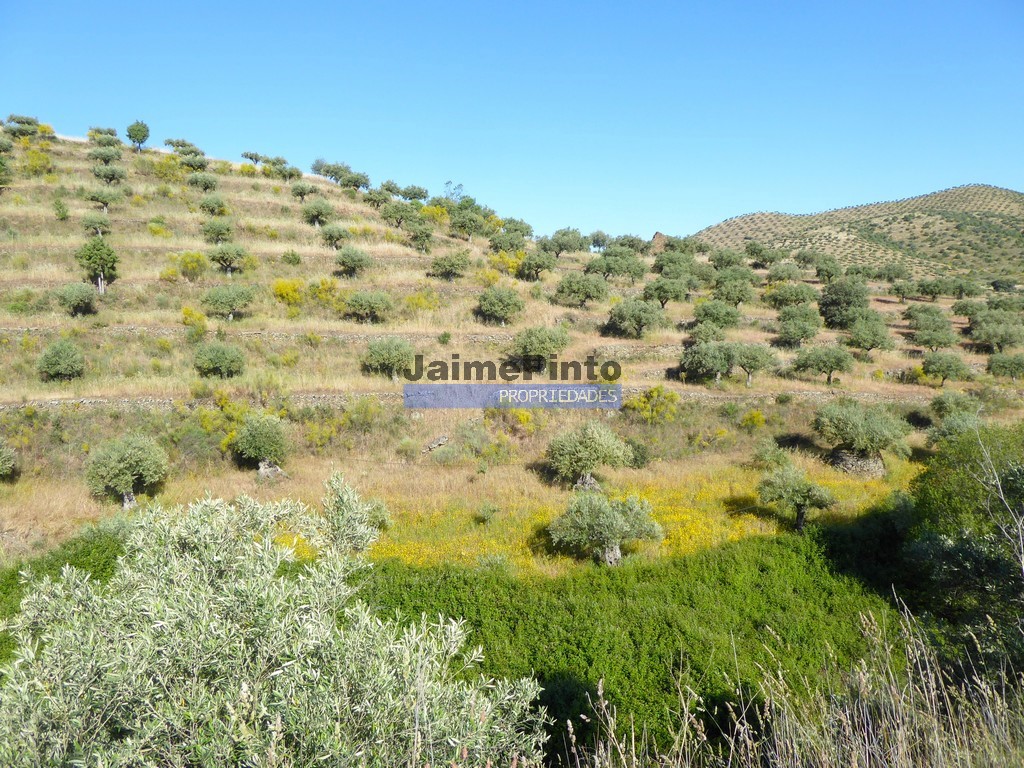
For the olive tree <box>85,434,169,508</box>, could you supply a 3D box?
[{"bbox_3d":[-16.421,3.727,31.500,3.470,3.090,3.300,0,3,0],"label":"olive tree"}]

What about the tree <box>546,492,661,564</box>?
[{"bbox_3d":[3.287,5.116,26.000,3.890,2.550,3.690,0,3,0],"label":"tree"}]

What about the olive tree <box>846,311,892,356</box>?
[{"bbox_3d":[26.589,-3.756,55.000,3.350,3.420,3.190,0,1,0],"label":"olive tree"}]

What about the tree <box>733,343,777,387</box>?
[{"bbox_3d":[15.412,-1.208,47.000,2.740,2.860,2.600,0,1,0],"label":"tree"}]

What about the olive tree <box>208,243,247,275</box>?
[{"bbox_3d":[-27.267,-11.857,71.000,3.550,3.260,3.370,0,2,0],"label":"olive tree"}]

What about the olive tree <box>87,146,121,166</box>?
[{"bbox_3d":[-46.839,-26.092,85.000,3.790,2.410,3.600,-3,6,-28],"label":"olive tree"}]

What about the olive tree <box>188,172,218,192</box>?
[{"bbox_3d":[-40.466,-26.431,97.000,3.940,2.620,3.740,0,2,0],"label":"olive tree"}]

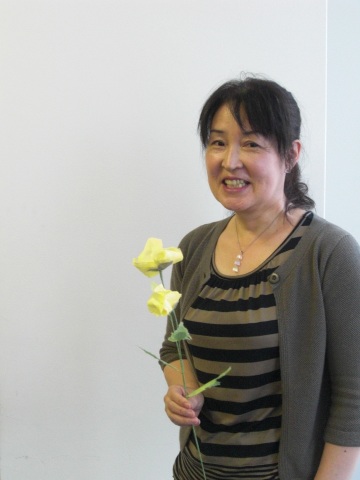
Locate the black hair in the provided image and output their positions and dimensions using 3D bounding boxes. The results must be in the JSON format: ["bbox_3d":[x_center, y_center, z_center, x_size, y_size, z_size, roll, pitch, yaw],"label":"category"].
[{"bbox_3d":[0.141,-0.178,1.575,0.182,0.250,0.220,4,4,28],"label":"black hair"}]

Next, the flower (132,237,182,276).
[{"bbox_3d":[-0.039,0.030,1.470,0.085,0.065,0.075,0,4,0],"label":"flower"}]

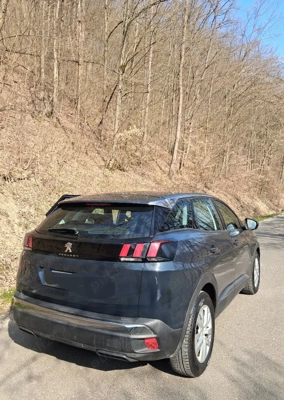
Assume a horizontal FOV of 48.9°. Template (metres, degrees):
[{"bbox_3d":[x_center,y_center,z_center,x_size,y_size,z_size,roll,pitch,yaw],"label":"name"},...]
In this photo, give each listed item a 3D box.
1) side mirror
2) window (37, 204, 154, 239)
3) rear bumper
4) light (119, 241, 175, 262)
[{"bbox_3d":[1.534,0.334,4.342,0.185,0.165,0.120,0,0,29],"label":"side mirror"},{"bbox_3d":[-0.455,0.170,2.753,1.230,0.340,0.090,0,-36,29],"label":"window"},{"bbox_3d":[-0.543,0.971,2.591,1.760,0.360,0.400,0,0,29],"label":"rear bumper"},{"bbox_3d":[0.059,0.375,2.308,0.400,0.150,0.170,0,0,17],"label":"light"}]

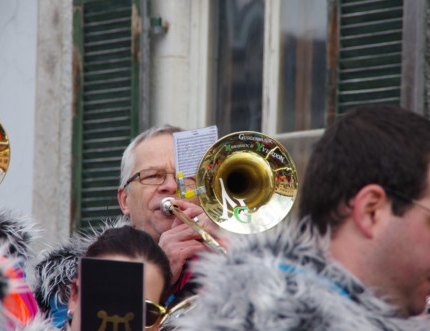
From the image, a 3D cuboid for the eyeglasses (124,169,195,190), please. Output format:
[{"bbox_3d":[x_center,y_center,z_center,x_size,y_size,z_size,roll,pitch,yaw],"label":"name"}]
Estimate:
[{"bbox_3d":[-0.117,0.052,8.931,0.137,0.044,0.138,1,-20,-19],"label":"eyeglasses"}]

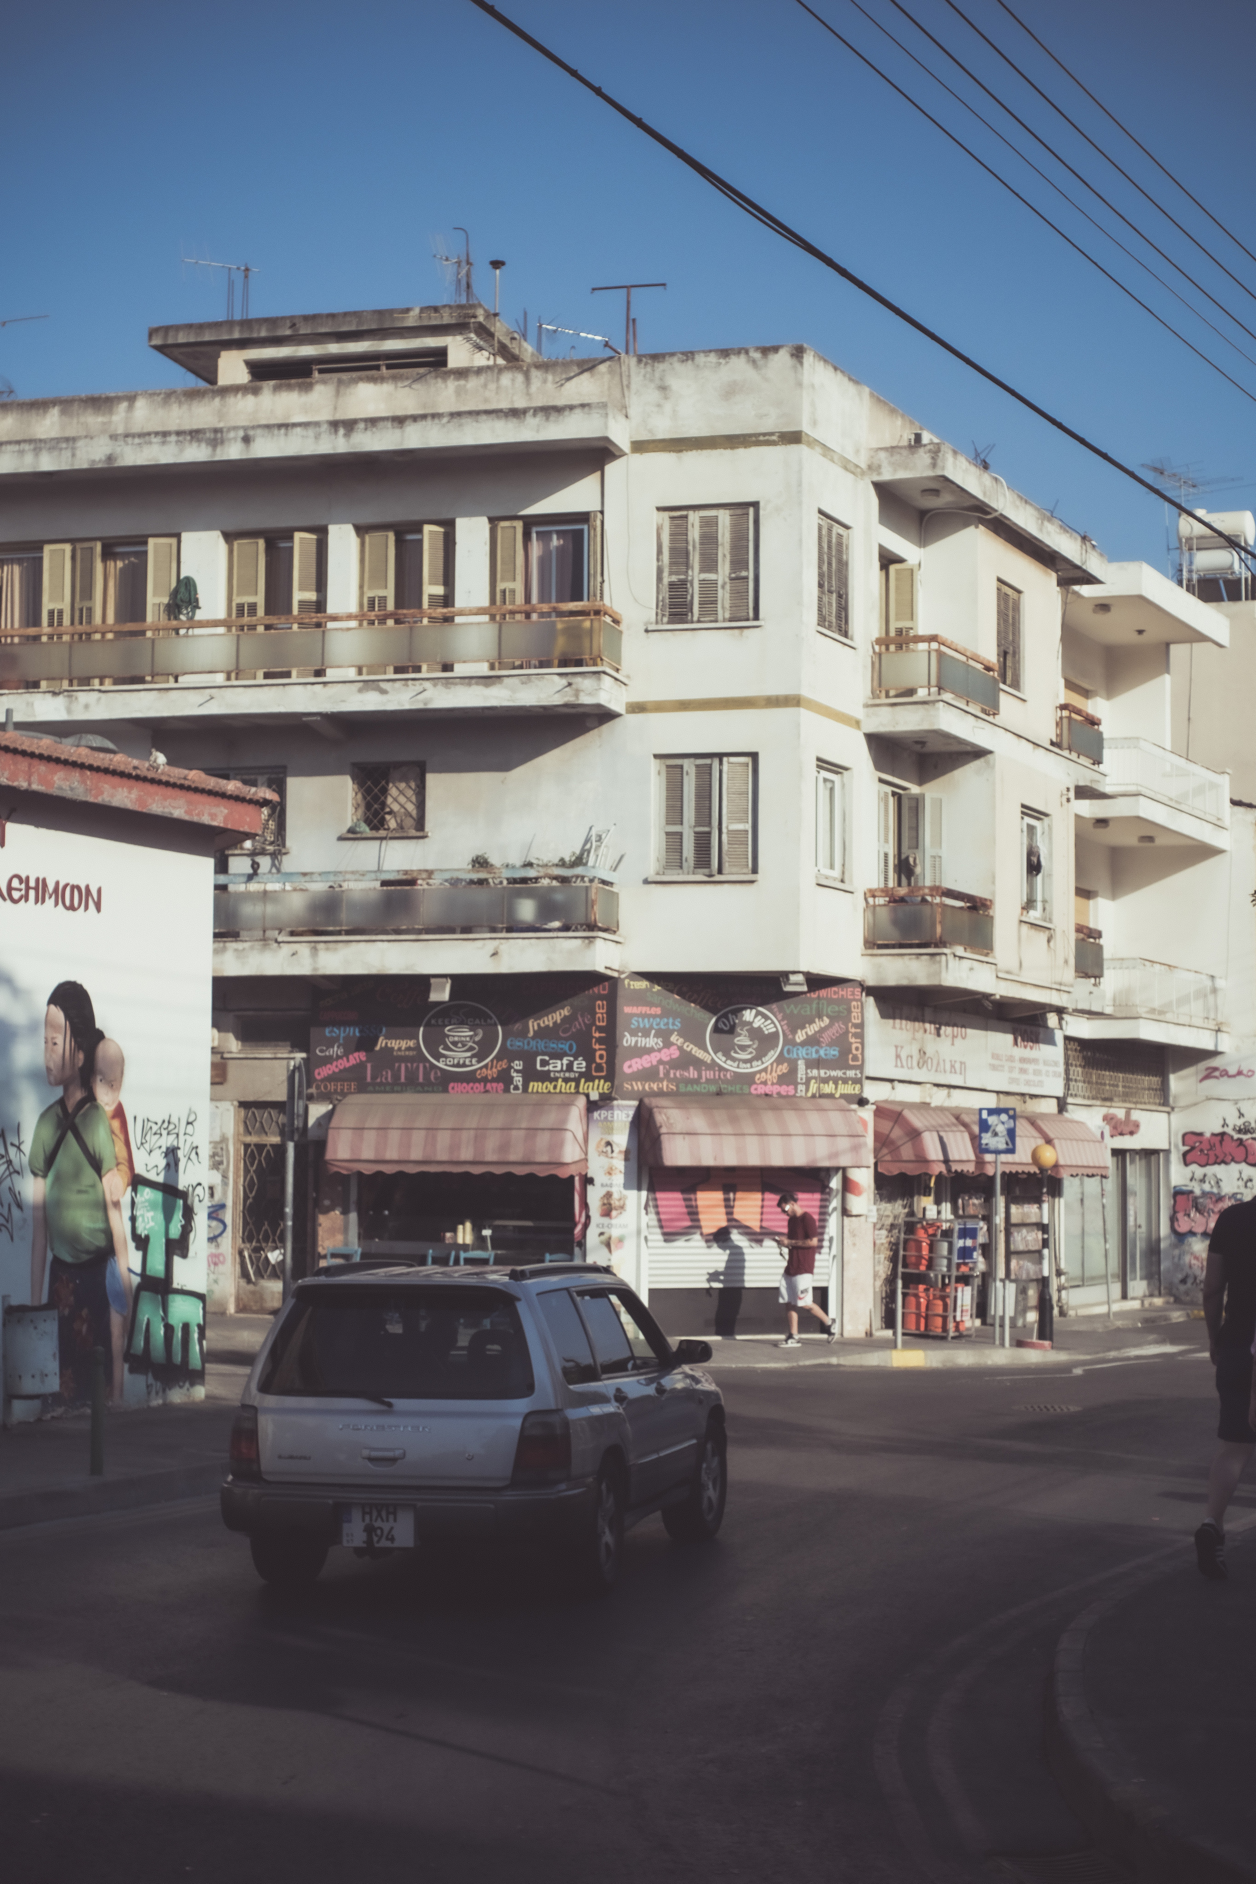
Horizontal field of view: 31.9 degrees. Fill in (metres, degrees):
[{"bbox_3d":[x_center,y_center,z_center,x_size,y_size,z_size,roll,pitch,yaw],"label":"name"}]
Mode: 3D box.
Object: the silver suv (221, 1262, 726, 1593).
[{"bbox_3d":[-0.612,2.581,12.108,1.760,1.590,4.450,-1,-9,14],"label":"silver suv"}]

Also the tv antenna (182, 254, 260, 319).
[{"bbox_3d":[-5.585,-8.947,30.105,1.050,1.064,0.450,3,-6,-22],"label":"tv antenna"}]

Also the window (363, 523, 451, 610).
[{"bbox_3d":[-2.721,-4.215,27.276,1.205,2.047,0.200,-1,-6,12],"label":"window"}]

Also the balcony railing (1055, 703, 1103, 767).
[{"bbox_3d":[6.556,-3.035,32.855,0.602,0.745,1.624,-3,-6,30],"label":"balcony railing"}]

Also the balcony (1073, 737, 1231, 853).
[{"bbox_3d":[7.538,-2.142,33.052,1.660,1.196,4.176,-3,-7,33],"label":"balcony"}]

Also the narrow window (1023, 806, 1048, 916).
[{"bbox_3d":[5.504,-1.022,29.867,0.140,1.498,1.087,-3,-7,32],"label":"narrow window"}]

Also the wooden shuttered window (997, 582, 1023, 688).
[{"bbox_3d":[4.945,-4.001,28.782,0.140,1.370,0.910,-3,-7,31],"label":"wooden shuttered window"}]

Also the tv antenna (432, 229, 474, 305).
[{"bbox_3d":[-2.384,-9.270,30.154,0.500,1.119,0.570,-1,-6,12],"label":"tv antenna"}]

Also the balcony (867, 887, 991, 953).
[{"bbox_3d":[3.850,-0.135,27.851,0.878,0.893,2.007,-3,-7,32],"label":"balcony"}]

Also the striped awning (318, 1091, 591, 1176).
[{"bbox_3d":[-2.025,2.273,25.986,2.960,0.961,0.800,-1,-6,12],"label":"striped awning"}]

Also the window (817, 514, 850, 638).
[{"bbox_3d":[2.489,-4.439,26.954,0.140,1.472,0.900,-3,-7,32],"label":"window"}]

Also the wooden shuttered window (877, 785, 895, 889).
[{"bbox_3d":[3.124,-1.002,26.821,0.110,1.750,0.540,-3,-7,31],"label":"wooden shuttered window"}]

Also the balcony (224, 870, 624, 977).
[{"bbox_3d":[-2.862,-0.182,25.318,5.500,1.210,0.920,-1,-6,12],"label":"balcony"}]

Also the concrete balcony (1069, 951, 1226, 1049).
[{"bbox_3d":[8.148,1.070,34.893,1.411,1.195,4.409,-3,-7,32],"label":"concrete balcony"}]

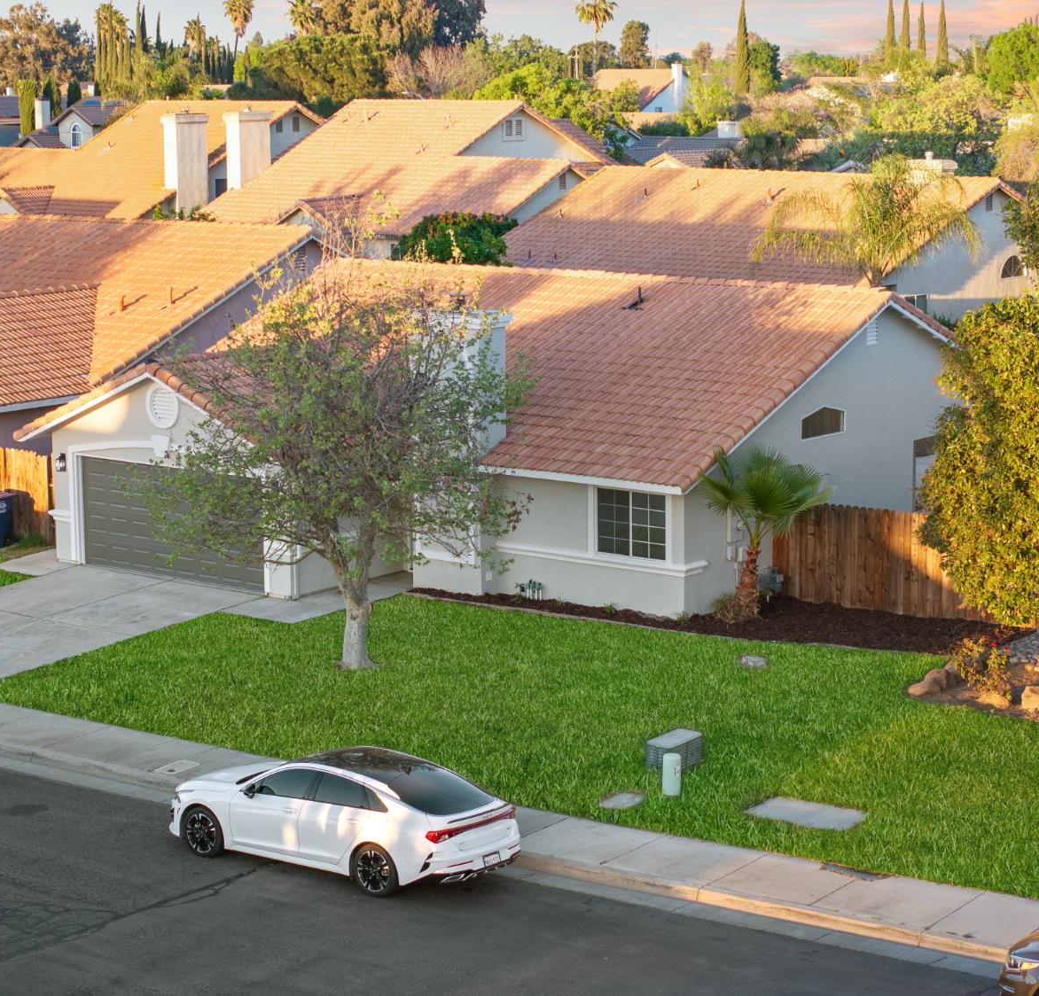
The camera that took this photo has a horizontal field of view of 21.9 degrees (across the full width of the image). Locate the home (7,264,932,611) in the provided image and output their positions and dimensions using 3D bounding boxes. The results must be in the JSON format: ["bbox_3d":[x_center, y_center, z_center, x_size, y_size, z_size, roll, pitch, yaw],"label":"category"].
[{"bbox_3d":[0.605,-1.830,54.459,14.100,5.400,16.550,7,11,37],"label":"home"}]

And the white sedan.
[{"bbox_3d":[-2.265,3.861,33.738,4.905,1.445,1.860,7,11,37],"label":"white sedan"}]

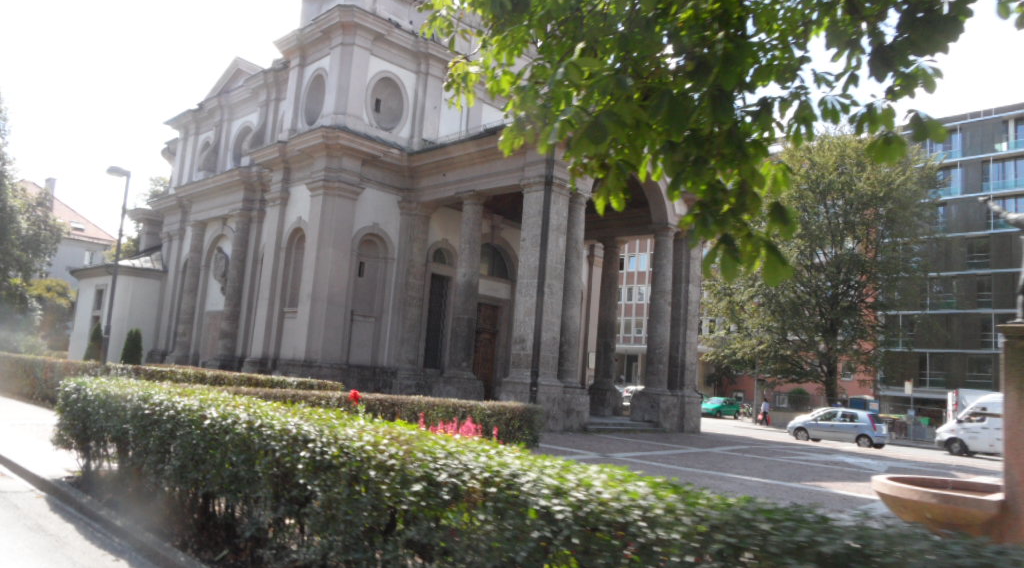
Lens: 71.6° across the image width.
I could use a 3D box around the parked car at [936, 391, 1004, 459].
[{"bbox_3d":[19.704,5.528,27.514,5.600,2.580,1.950,-3,-10,45],"label":"parked car"}]

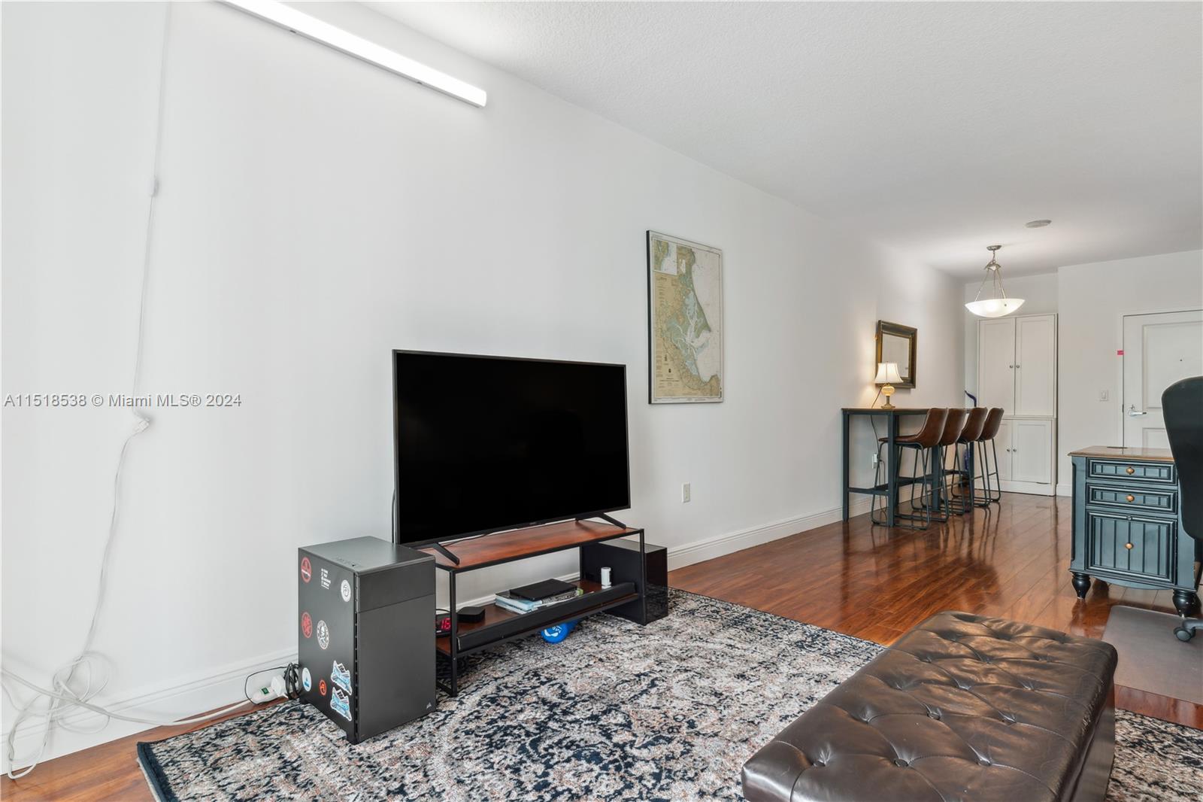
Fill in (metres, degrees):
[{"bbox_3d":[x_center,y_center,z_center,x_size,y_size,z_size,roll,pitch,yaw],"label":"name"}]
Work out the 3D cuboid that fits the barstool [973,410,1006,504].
[{"bbox_3d":[4.248,0.597,6.541,0.484,1.062,0.522,0,0,-42],"label":"barstool"}]

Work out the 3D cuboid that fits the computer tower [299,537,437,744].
[{"bbox_3d":[-0.837,0.810,2.025,0.446,0.541,0.273,0,0,41],"label":"computer tower"}]

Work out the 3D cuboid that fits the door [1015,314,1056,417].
[{"bbox_3d":[5.220,-0.419,6.835,0.033,1.204,0.396,0,0,-41],"label":"door"}]

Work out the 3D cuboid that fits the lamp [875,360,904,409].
[{"bbox_3d":[2.760,-0.150,5.468,0.247,0.457,0.247,0,0,-42],"label":"lamp"}]

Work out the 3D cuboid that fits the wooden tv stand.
[{"bbox_3d":[-0.319,0.856,2.596,1.023,0.462,0.440,0,0,-42],"label":"wooden tv stand"}]

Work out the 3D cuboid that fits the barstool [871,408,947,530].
[{"bbox_3d":[2.832,0.589,5.253,0.484,1.062,0.522,0,0,-42],"label":"barstool"}]

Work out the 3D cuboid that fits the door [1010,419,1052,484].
[{"bbox_3d":[5.198,0.606,6.854,0.033,0.748,0.396,0,0,-41],"label":"door"}]

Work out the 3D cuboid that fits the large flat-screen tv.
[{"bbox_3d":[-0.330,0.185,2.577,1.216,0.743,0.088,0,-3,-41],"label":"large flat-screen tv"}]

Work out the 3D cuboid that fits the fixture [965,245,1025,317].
[{"bbox_3d":[4.175,-1.277,6.044,0.522,0.759,0.522,0,0,-42],"label":"fixture"}]

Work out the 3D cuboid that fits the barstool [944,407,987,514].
[{"bbox_3d":[3.776,0.594,6.112,0.484,1.062,0.522,0,0,-42],"label":"barstool"}]

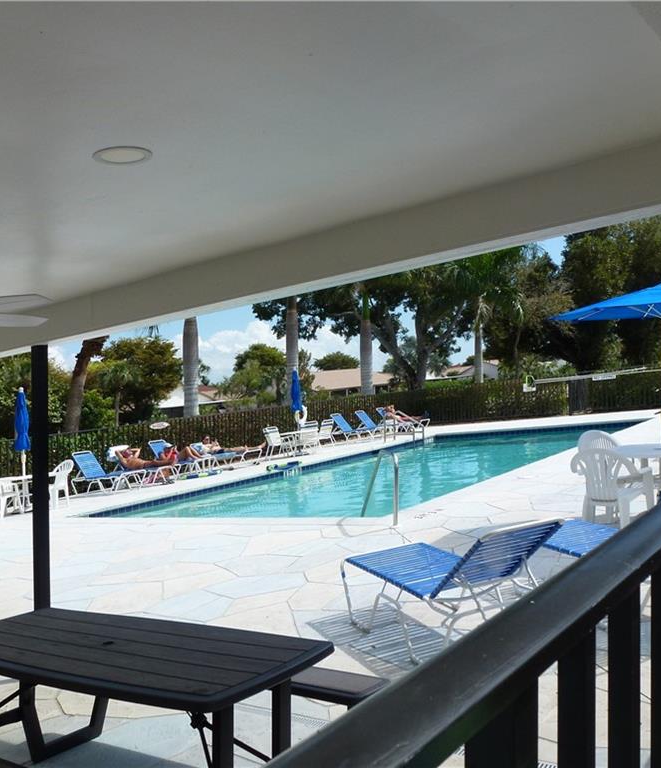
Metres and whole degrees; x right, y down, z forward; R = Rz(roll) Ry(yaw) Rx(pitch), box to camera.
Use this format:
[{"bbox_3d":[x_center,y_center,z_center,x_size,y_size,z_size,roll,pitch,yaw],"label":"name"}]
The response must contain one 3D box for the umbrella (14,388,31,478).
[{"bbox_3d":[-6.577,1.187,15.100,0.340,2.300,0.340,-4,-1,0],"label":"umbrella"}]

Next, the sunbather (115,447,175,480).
[{"bbox_3d":[-4.610,1.946,17.500,1.380,0.750,0.580,-4,-1,26],"label":"sunbather"}]

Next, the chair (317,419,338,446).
[{"bbox_3d":[-0.096,1.585,22.600,0.630,0.870,0.580,-5,-1,41],"label":"chair"}]

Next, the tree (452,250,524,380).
[{"bbox_3d":[7.783,-3.098,35.000,4.100,8.000,4.100,-3,-1,0],"label":"tree"}]

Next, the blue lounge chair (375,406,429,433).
[{"bbox_3d":[2.784,1.450,27.300,1.880,0.880,0.660,-4,-2,28],"label":"blue lounge chair"}]

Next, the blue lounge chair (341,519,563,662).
[{"bbox_3d":[0.755,1.185,4.420,0.660,0.860,1.760,-3,-2,-24],"label":"blue lounge chair"}]

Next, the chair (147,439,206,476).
[{"bbox_3d":[-4.118,1.978,19.000,1.650,0.930,0.640,-4,-1,26],"label":"chair"}]

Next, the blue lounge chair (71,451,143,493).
[{"bbox_3d":[-5.085,2.030,16.100,1.800,0.940,0.650,-5,-2,40],"label":"blue lounge chair"}]

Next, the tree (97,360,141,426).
[{"bbox_3d":[-8.069,0.708,27.000,1.750,3.200,1.750,-3,-1,0],"label":"tree"}]

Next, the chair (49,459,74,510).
[{"bbox_3d":[-5.512,2.017,14.100,0.620,0.900,0.580,-4,-2,30],"label":"chair"}]

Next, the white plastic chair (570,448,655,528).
[{"bbox_3d":[2.856,1.038,7.150,0.580,0.800,0.580,-3,-2,-30],"label":"white plastic chair"}]

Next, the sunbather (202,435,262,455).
[{"bbox_3d":[-2.693,1.690,19.400,1.600,0.600,0.500,-4,-1,27],"label":"sunbather"}]

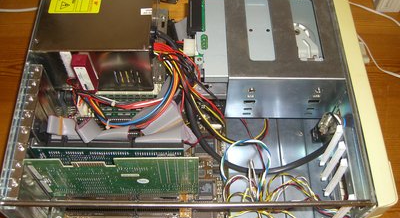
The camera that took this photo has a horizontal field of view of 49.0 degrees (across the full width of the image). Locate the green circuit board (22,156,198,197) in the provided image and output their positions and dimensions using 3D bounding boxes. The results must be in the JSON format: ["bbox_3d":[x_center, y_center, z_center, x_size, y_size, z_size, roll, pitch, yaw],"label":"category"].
[{"bbox_3d":[-0.092,0.076,0.499,0.181,0.105,0.012,0,59,-1],"label":"green circuit board"}]

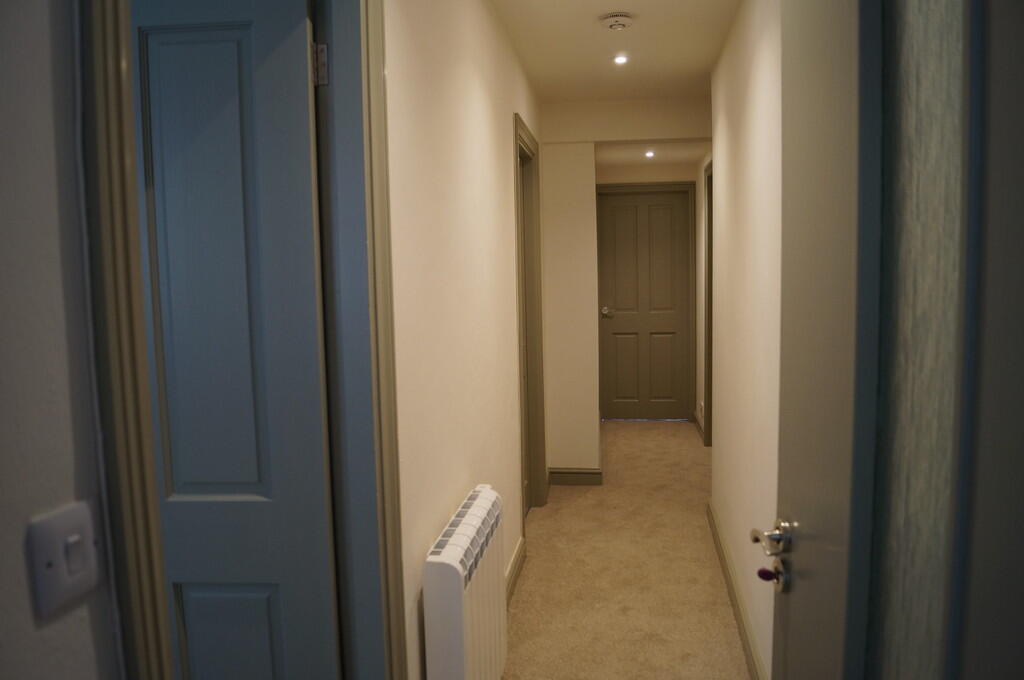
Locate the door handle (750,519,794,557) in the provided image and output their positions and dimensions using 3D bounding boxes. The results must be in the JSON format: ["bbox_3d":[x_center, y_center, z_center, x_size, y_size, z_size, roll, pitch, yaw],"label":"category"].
[{"bbox_3d":[0.387,0.302,1.138,0.058,0.054,0.095,0,6,9],"label":"door handle"}]

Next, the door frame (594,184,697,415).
[{"bbox_3d":[1.140,-0.310,6.585,0.890,2.050,0.120,0,6,9],"label":"door frame"}]

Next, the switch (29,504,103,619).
[{"bbox_3d":[-0.415,0.204,0.706,0.011,0.086,0.086,0,6,9],"label":"switch"}]

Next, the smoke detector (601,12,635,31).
[{"bbox_3d":[0.417,-1.259,3.027,0.122,0.042,0.122,0,6,9],"label":"smoke detector"}]

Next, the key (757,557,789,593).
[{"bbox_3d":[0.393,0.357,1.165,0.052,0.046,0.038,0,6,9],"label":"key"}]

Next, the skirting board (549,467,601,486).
[{"bbox_3d":[0.396,0.852,4.768,0.335,0.120,0.020,0,6,9],"label":"skirting board"}]

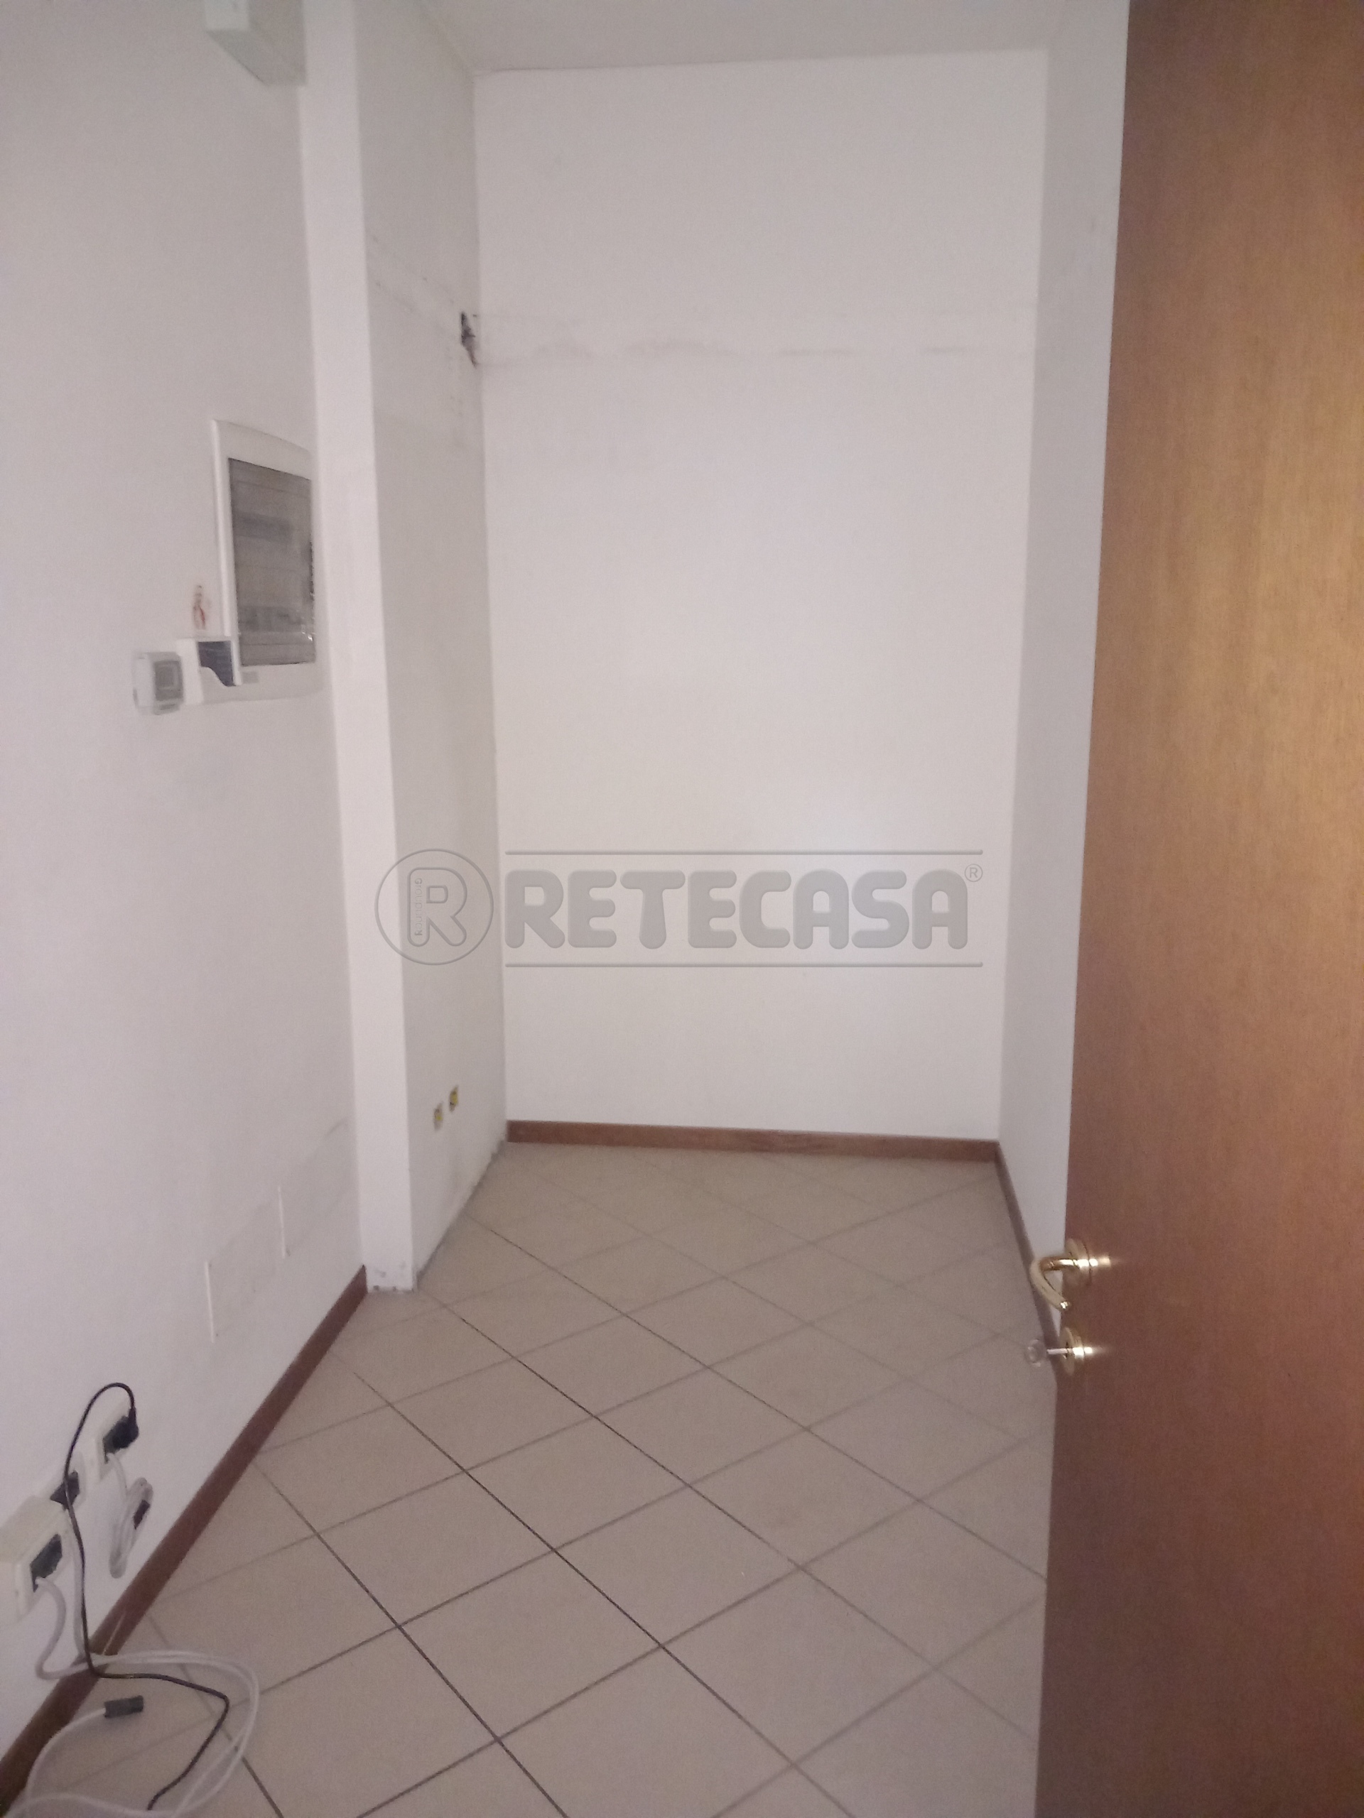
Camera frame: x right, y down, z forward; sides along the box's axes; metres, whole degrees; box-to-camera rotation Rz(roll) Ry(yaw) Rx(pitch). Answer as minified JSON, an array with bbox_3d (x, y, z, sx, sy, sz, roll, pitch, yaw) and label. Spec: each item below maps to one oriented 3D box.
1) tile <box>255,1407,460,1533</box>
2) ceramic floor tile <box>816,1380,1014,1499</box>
[{"bbox_3d":[-0.625,1.075,2.733,0.300,0.010,0.300,-9,15,-38],"label":"tile"},{"bbox_3d":[0.464,1.054,2.833,0.301,0.010,0.301,-9,15,-38],"label":"ceramic floor tile"}]

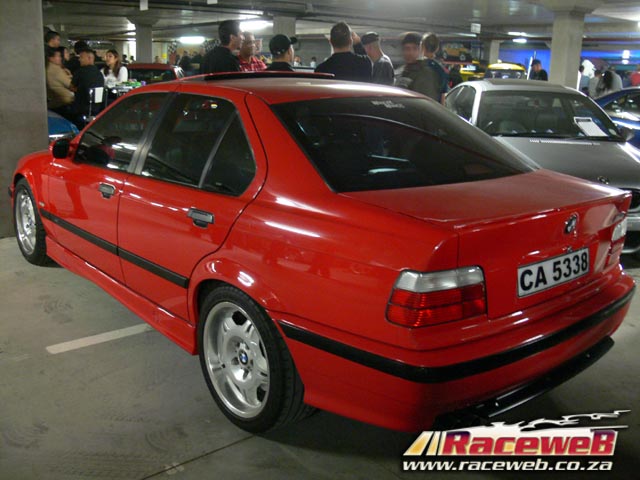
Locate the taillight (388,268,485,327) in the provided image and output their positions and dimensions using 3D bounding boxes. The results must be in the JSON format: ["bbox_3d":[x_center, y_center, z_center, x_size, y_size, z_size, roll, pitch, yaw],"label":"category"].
[{"bbox_3d":[0.369,0.157,1.960,0.430,0.220,0.130,-7,17,-32],"label":"taillight"}]

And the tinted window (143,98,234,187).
[{"bbox_3d":[-0.611,-0.448,2.951,0.060,0.444,0.560,21,-2,-43],"label":"tinted window"}]

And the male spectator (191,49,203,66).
[{"bbox_3d":[-3.272,-4.123,17.218,0.500,1.740,0.320,-3,15,-18],"label":"male spectator"}]

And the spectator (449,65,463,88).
[{"bbox_3d":[3.070,-3.088,14.661,0.500,1.720,0.380,1,15,-6],"label":"spectator"}]

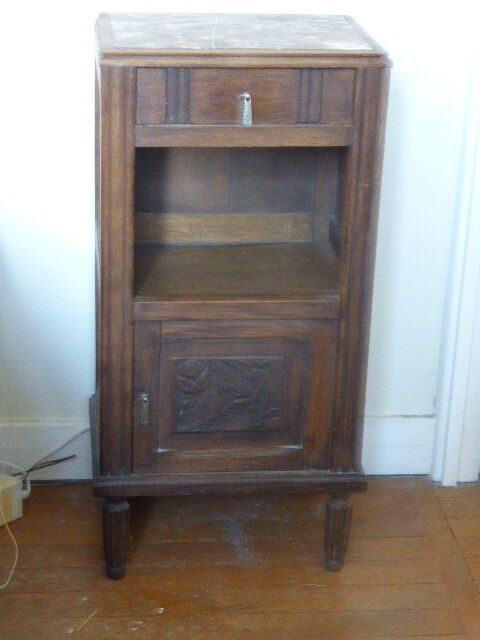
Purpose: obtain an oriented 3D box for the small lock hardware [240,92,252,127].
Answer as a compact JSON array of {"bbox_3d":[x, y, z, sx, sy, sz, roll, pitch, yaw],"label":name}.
[{"bbox_3d":[0.010,-0.292,2.178,0.017,0.049,0.020,0,22,-6],"label":"small lock hardware"}]

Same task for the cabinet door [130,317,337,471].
[{"bbox_3d":[-0.009,0.111,2.362,0.304,0.250,0.022,0,22,-6],"label":"cabinet door"}]

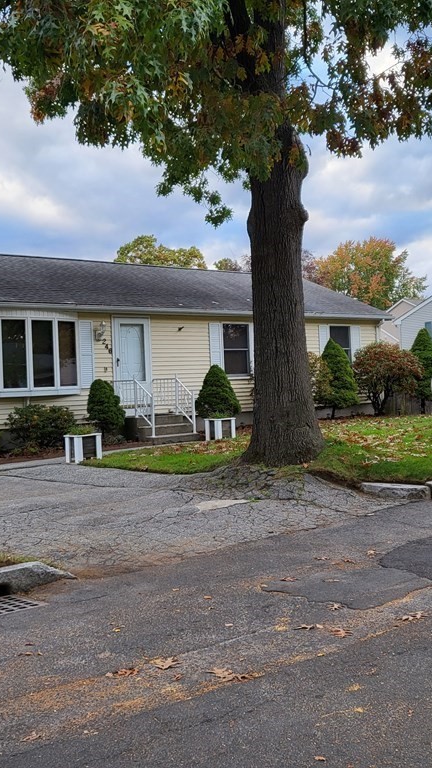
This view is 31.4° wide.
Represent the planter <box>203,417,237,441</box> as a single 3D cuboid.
[{"bbox_3d":[0.088,0.999,17.212,0.490,0.480,0.490,-2,0,-39],"label":"planter"}]

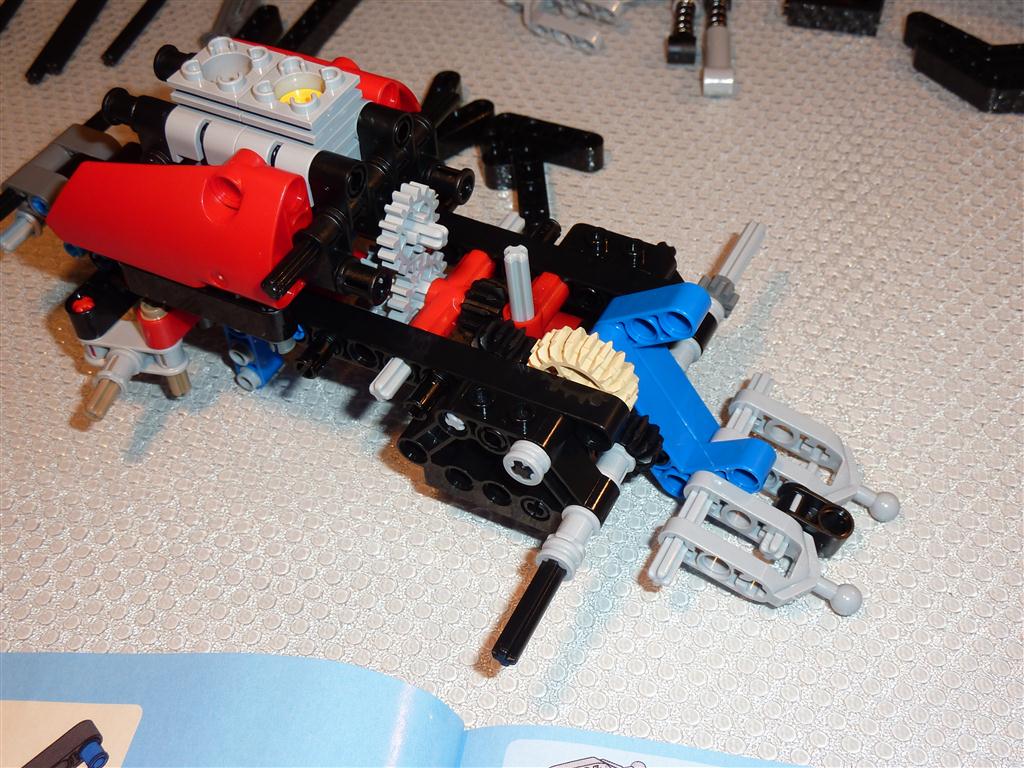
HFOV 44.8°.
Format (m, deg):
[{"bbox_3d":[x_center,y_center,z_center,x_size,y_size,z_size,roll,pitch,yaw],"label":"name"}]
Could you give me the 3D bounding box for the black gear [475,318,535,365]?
[{"bbox_3d":[-0.001,-0.006,0.232,0.014,0.014,0.008,20,53,20],"label":"black gear"}]

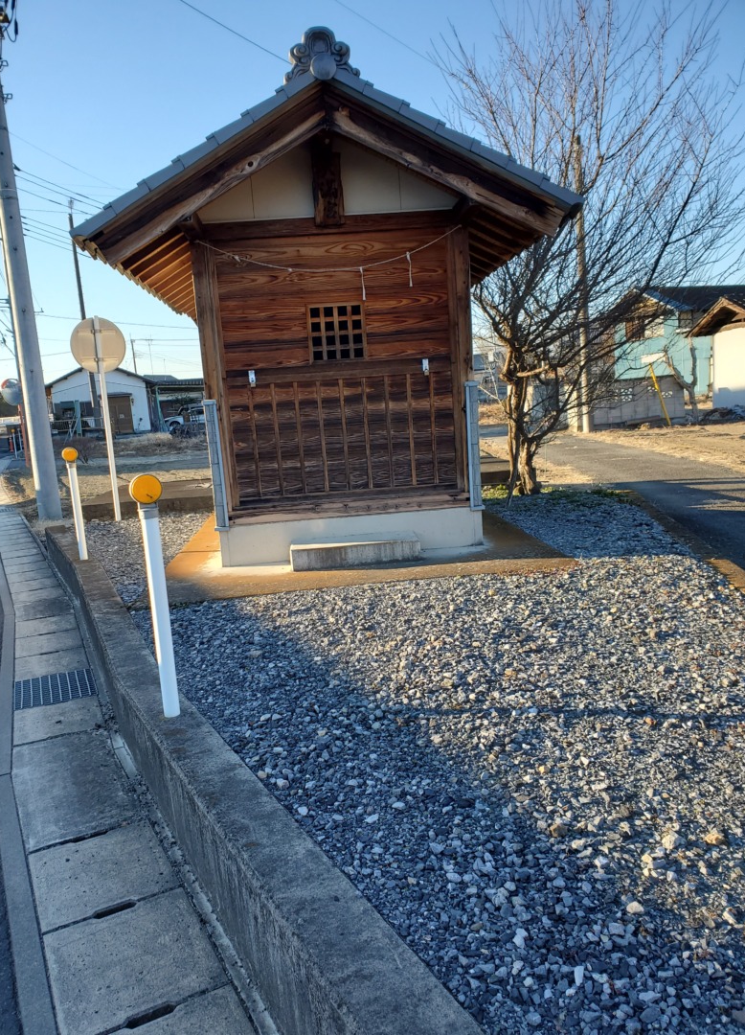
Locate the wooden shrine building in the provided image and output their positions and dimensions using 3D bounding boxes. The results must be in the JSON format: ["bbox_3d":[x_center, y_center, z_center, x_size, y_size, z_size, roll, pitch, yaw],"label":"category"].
[{"bbox_3d":[-0.391,-1.693,7.175,3.380,3.550,4.000,-4,9,-4],"label":"wooden shrine building"}]

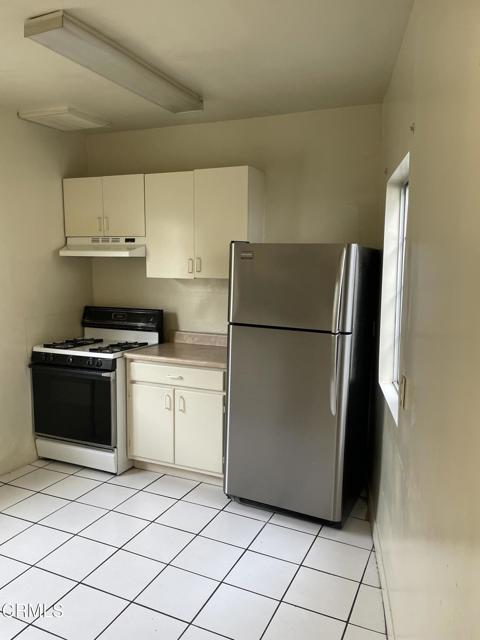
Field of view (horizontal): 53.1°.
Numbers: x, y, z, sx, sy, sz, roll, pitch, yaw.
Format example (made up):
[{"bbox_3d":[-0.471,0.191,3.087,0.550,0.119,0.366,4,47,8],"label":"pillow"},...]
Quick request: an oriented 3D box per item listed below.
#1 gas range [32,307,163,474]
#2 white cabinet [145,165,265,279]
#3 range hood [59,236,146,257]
[{"bbox_3d":[-1.096,0.504,3.831,0.770,1.155,0.700,4,7,24],"label":"gas range"},{"bbox_3d":[-0.267,-0.703,3.648,0.835,0.779,0.320,4,7,24],"label":"white cabinet"},{"bbox_3d":[-1.034,-0.588,3.921,0.760,0.162,0.480,4,7,24],"label":"range hood"}]

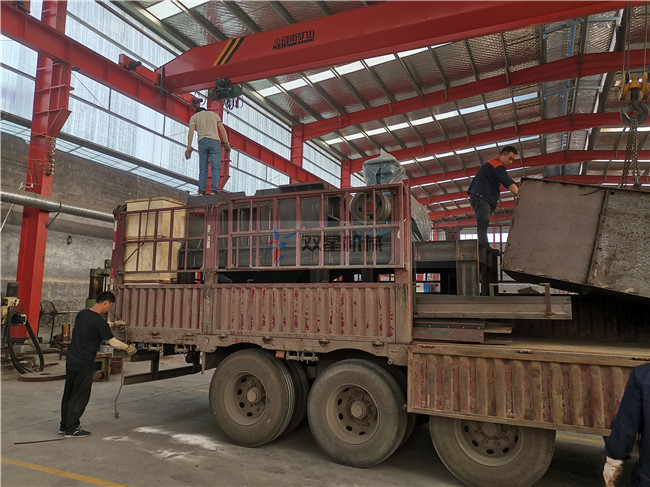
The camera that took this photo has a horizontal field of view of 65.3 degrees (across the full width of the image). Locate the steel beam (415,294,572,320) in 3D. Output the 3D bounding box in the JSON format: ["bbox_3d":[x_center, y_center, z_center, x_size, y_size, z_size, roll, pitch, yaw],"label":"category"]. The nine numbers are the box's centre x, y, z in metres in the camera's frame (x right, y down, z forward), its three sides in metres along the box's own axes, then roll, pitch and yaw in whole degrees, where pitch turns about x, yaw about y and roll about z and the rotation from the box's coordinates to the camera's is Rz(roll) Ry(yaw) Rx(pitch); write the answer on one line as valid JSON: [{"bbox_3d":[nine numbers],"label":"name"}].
[{"bbox_3d":[1.526,0.627,4.963,1.591,0.218,0.200,-2,-8,24],"label":"steel beam"}]

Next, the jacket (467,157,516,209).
[{"bbox_3d":[2.168,-0.794,6.600,0.570,0.620,0.480,-2,-8,23],"label":"jacket"}]

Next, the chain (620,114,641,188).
[{"bbox_3d":[3.135,-0.944,5.200,0.180,0.740,0.280,-3,-8,27],"label":"chain"}]

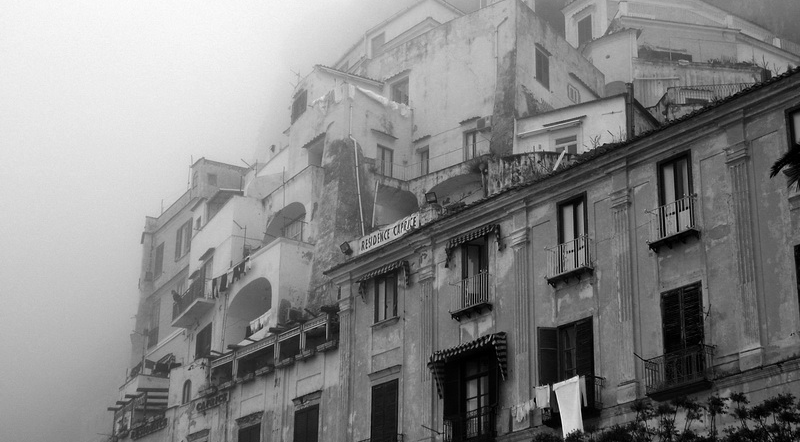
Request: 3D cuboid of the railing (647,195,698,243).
[{"bbox_3d":[7.305,0.030,39.979,0.350,0.980,1.580,18,-28,-35],"label":"railing"}]

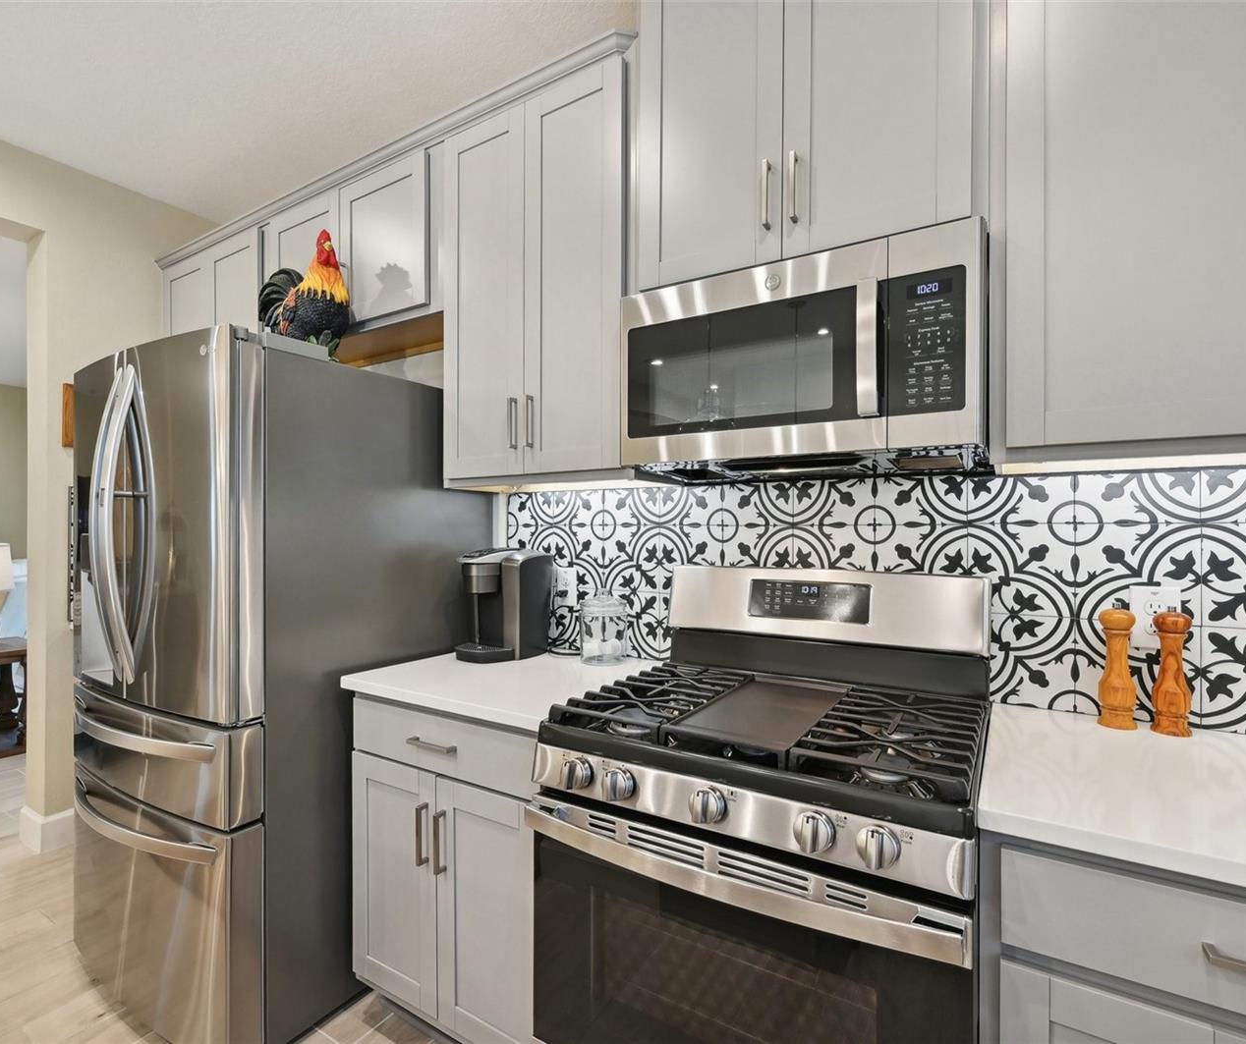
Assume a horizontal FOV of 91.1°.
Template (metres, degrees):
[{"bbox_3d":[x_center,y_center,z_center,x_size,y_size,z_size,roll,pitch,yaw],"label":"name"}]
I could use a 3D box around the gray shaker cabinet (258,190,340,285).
[{"bbox_3d":[-1.113,-0.923,2.430,0.480,0.510,0.345,0,-1,32],"label":"gray shaker cabinet"}]

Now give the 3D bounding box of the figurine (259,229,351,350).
[{"bbox_3d":[-0.918,-0.619,1.742,0.300,0.366,0.200,0,-1,32],"label":"figurine"}]

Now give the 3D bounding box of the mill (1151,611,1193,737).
[{"bbox_3d":[1.084,0.294,1.206,0.065,0.245,0.065,0,-1,32],"label":"mill"}]

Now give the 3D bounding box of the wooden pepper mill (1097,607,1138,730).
[{"bbox_3d":[1.011,0.293,1.249,0.064,0.249,0.064,0,-1,32],"label":"wooden pepper mill"}]

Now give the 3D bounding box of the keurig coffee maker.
[{"bbox_3d":[-0.389,0.257,1.971,0.240,0.339,0.305,0,-1,32],"label":"keurig coffee maker"}]

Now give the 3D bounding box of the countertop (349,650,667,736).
[{"bbox_3d":[-0.286,0.438,1.743,0.748,0.029,0.633,0,-1,32],"label":"countertop"}]

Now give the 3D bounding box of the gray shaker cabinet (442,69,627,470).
[{"bbox_3d":[-0.188,-0.652,1.860,0.690,1.085,0.345,0,-1,32],"label":"gray shaker cabinet"}]

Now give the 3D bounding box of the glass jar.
[{"bbox_3d":[-0.059,0.322,1.883,0.145,0.205,0.145,0,0,0],"label":"glass jar"}]

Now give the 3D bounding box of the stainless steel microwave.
[{"bbox_3d":[0.414,-0.331,1.444,0.758,0.429,0.420,0,-1,32],"label":"stainless steel microwave"}]

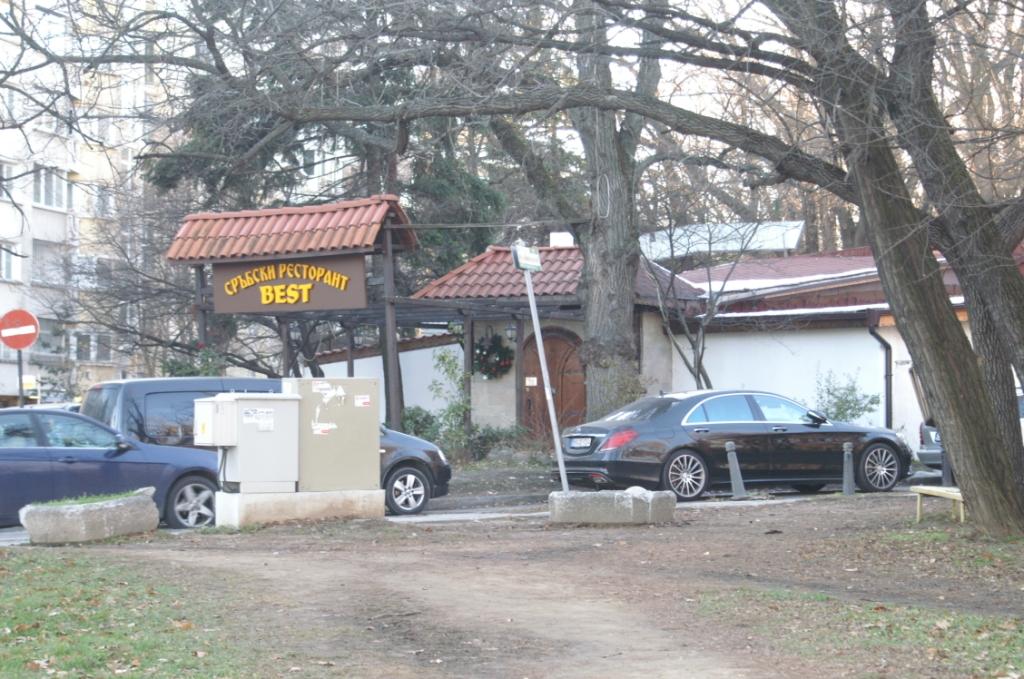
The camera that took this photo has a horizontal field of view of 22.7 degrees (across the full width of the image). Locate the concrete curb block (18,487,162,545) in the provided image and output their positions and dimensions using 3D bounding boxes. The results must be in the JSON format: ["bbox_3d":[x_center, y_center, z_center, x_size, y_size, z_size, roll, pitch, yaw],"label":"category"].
[{"bbox_3d":[-4.464,1.870,27.000,1.400,0.400,0.420,-4,0,-22],"label":"concrete curb block"}]

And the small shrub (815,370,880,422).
[{"bbox_3d":[5.422,1.147,41.300,1.070,1.250,0.950,0,-1,0],"label":"small shrub"}]

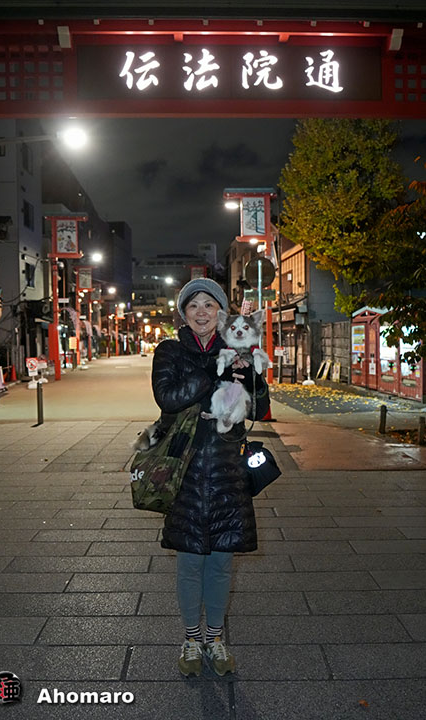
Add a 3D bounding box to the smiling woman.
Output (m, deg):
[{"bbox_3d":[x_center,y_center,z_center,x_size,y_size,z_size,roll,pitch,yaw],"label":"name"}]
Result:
[{"bbox_3d":[-0.015,0.482,2.611,0.500,1.681,0.400,0,1,0],"label":"smiling woman"}]

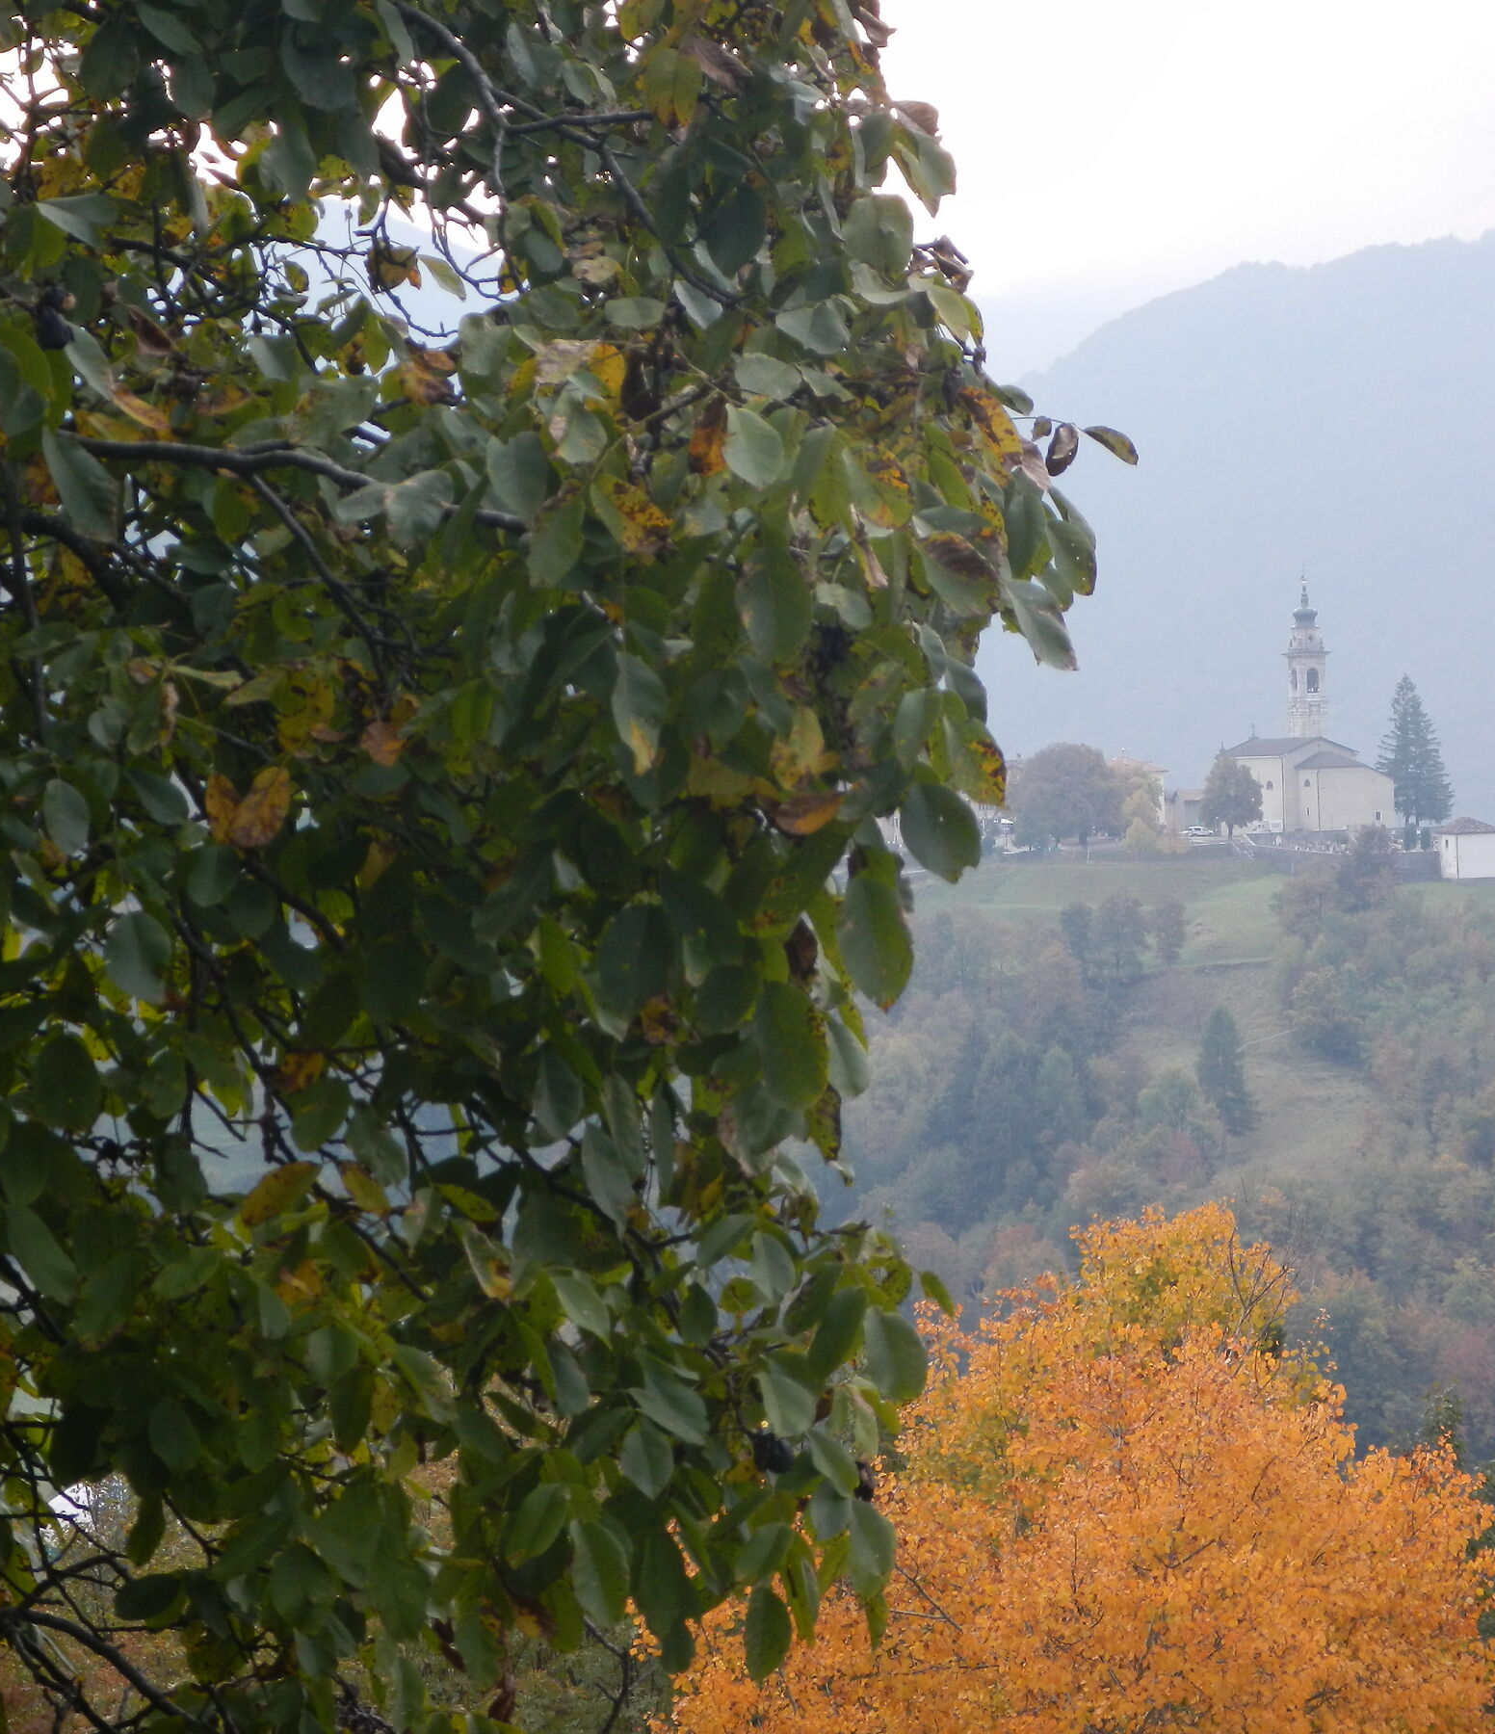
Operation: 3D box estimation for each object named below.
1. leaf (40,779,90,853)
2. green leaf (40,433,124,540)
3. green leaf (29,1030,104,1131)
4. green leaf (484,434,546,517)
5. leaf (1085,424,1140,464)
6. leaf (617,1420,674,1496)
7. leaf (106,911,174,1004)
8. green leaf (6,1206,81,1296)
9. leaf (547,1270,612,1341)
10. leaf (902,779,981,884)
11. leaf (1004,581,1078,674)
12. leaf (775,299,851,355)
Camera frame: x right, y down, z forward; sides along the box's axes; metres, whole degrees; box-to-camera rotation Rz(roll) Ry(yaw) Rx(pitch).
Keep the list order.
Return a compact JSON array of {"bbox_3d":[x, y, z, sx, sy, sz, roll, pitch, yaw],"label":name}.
[{"bbox_3d":[-0.706,-0.053,6.300,0.043,0.081,0.018,-14,-15,0],"label":"leaf"},{"bbox_3d":[-0.679,-0.390,6.200,0.062,0.137,0.022,-33,-15,0],"label":"green leaf"},{"bbox_3d":[-0.716,0.226,6.400,0.080,0.108,0.022,-10,-15,0],"label":"green leaf"},{"bbox_3d":[-0.247,-0.419,6.500,0.064,0.096,0.030,-19,0,-2],"label":"green leaf"},{"bbox_3d":[0.366,-0.423,6.100,0.067,0.024,0.025,34,-15,0],"label":"leaf"},{"bbox_3d":[-0.108,0.633,6.500,0.056,0.087,0.030,-9,0,-1],"label":"leaf"},{"bbox_3d":[-0.626,0.093,6.250,0.061,0.098,0.018,-18,-15,0],"label":"leaf"},{"bbox_3d":[-0.695,0.380,6.000,0.048,0.111,0.025,-32,-15,0],"label":"green leaf"},{"bbox_3d":[-0.171,0.447,6.200,0.035,0.090,0.018,-31,-22,-23],"label":"leaf"},{"bbox_3d":[0.191,-0.034,6.000,0.071,0.104,0.025,-18,-12,0],"label":"leaf"},{"bbox_3d":[0.295,-0.242,6.100,0.055,0.118,0.022,-37,-15,0],"label":"leaf"},{"bbox_3d":[0.067,-0.551,6.200,0.068,0.030,0.076,22,45,0],"label":"leaf"}]

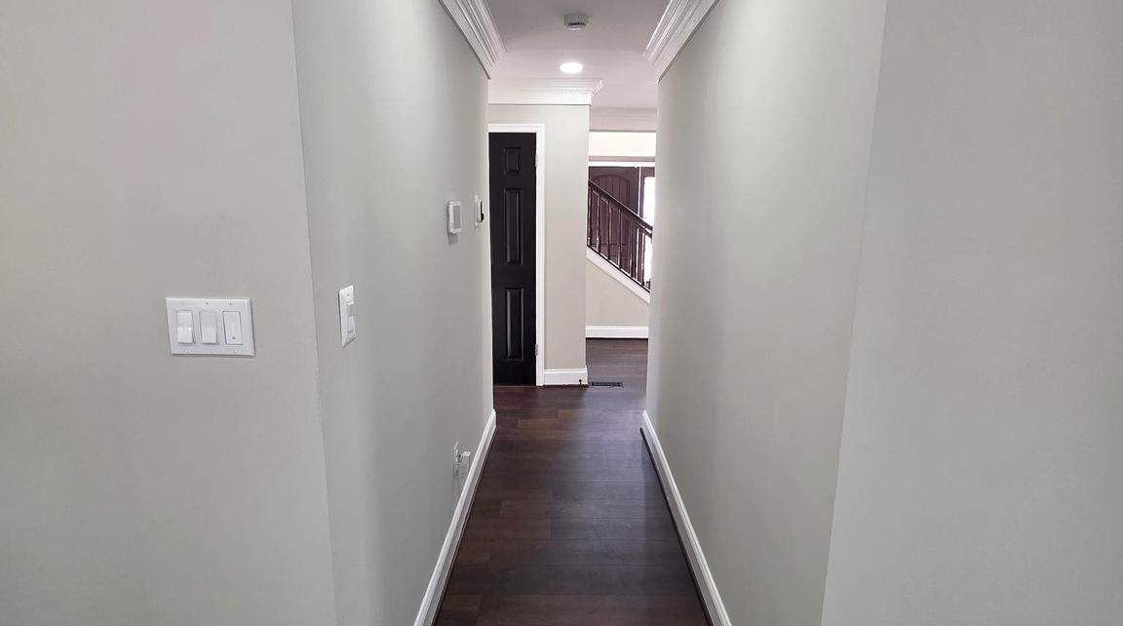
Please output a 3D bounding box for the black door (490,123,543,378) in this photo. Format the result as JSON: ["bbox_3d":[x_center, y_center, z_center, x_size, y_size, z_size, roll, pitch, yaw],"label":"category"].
[{"bbox_3d":[-0.482,-0.389,4.554,0.590,2.030,0.050,0,11,1],"label":"black door"}]

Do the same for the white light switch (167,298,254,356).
[{"bbox_3d":[-0.680,0.029,1.084,0.162,0.115,0.016,0,11,1],"label":"white light switch"}]

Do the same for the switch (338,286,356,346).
[{"bbox_3d":[-0.467,0.009,1.247,0.015,0.117,0.072,0,11,1],"label":"switch"}]

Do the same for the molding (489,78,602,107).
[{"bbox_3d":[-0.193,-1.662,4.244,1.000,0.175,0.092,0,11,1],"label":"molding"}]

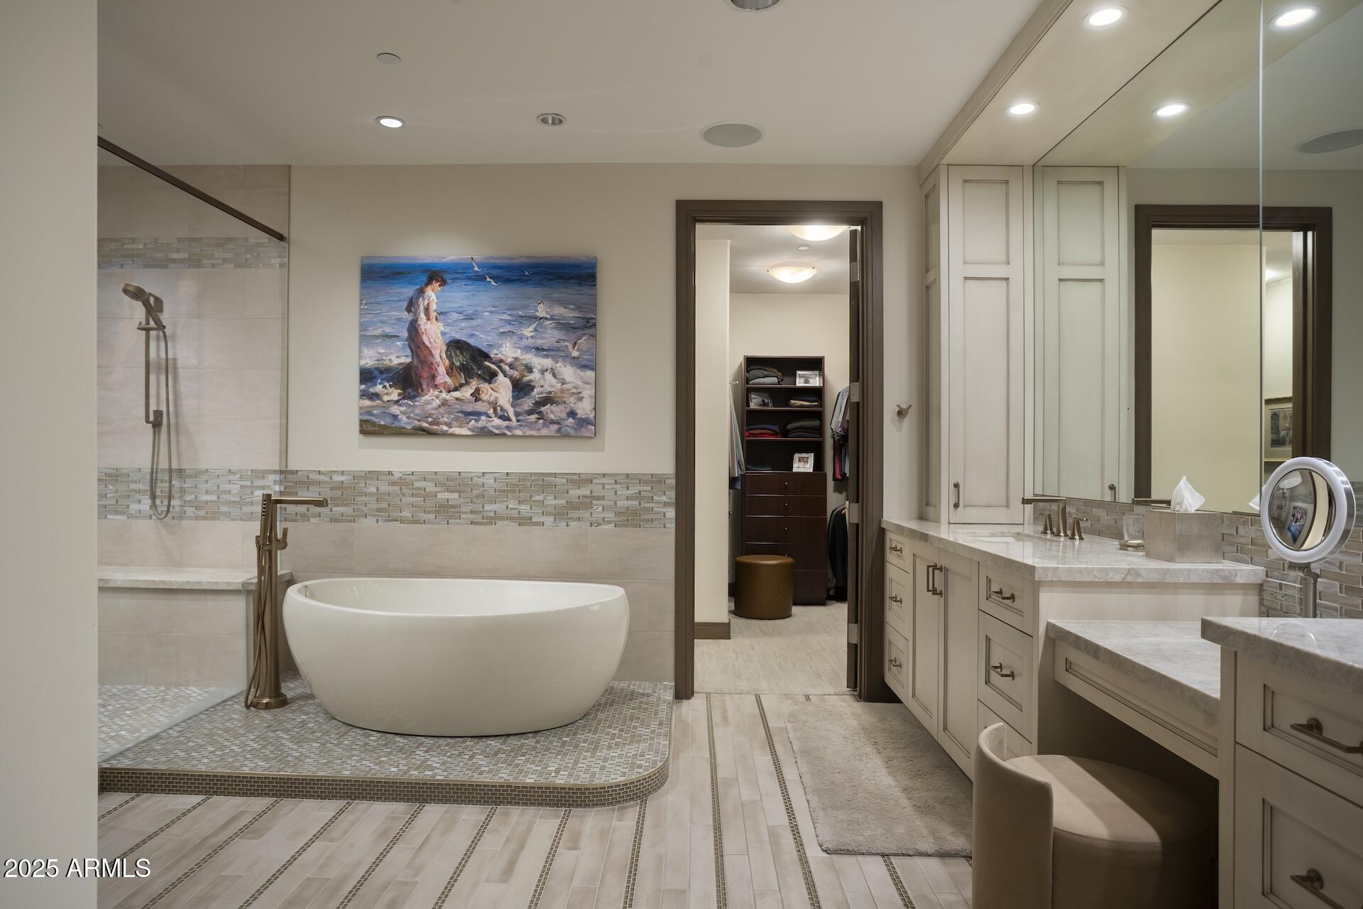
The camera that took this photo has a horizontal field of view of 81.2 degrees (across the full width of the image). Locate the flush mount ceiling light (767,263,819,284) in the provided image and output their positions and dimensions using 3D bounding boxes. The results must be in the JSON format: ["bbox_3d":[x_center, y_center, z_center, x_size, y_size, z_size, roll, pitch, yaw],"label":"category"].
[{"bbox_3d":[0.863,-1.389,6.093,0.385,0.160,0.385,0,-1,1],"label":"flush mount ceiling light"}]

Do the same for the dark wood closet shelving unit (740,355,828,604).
[{"bbox_3d":[0.897,0.214,7.021,0.695,2.138,0.470,0,-1,1],"label":"dark wood closet shelving unit"}]

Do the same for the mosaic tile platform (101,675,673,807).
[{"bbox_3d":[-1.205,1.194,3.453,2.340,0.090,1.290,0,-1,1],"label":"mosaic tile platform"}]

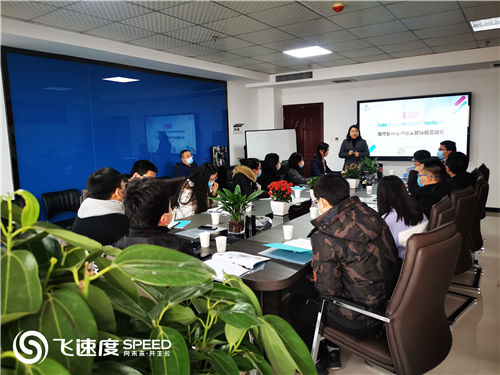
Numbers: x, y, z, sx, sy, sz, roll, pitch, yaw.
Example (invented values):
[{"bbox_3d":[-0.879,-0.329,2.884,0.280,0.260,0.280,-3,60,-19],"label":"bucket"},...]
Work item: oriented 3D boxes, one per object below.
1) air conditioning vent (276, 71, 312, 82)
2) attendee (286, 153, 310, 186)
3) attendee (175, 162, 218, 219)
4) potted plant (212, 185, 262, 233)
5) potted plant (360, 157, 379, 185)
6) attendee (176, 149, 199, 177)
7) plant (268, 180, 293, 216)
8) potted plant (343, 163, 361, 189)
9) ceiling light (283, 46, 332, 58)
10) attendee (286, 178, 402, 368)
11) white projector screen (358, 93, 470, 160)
[{"bbox_3d":[0.861,-2.121,7.525,0.790,0.125,0.040,4,9,34],"label":"air conditioning vent"},{"bbox_3d":[0.801,0.090,5.525,0.740,1.200,0.520,0,8,12],"label":"attendee"},{"bbox_3d":[-0.397,0.359,3.482,0.660,1.170,0.480,0,8,14],"label":"attendee"},{"bbox_3d":[-0.094,0.143,2.677,0.320,0.323,0.300,-2,7,0],"label":"potted plant"},{"bbox_3d":[1.613,-0.224,5.267,0.250,0.350,0.250,4,9,34],"label":"potted plant"},{"bbox_3d":[-0.753,0.046,5.953,0.780,1.260,0.560,1,8,16],"label":"attendee"},{"bbox_3d":[0.249,0.083,3.243,0.190,0.276,0.190,-2,7,0],"label":"plant"},{"bbox_3d":[1.299,-0.146,4.932,0.210,0.300,0.210,4,9,34],"label":"potted plant"},{"bbox_3d":[0.860,-1.997,5.785,0.590,0.050,0.590,4,9,34],"label":"ceiling light"},{"bbox_3d":[0.505,0.533,2.174,0.560,1.230,0.690,-6,9,-28],"label":"attendee"},{"bbox_3d":[2.921,-1.066,7.129,1.940,1.160,0.090,4,9,34],"label":"white projector screen"}]

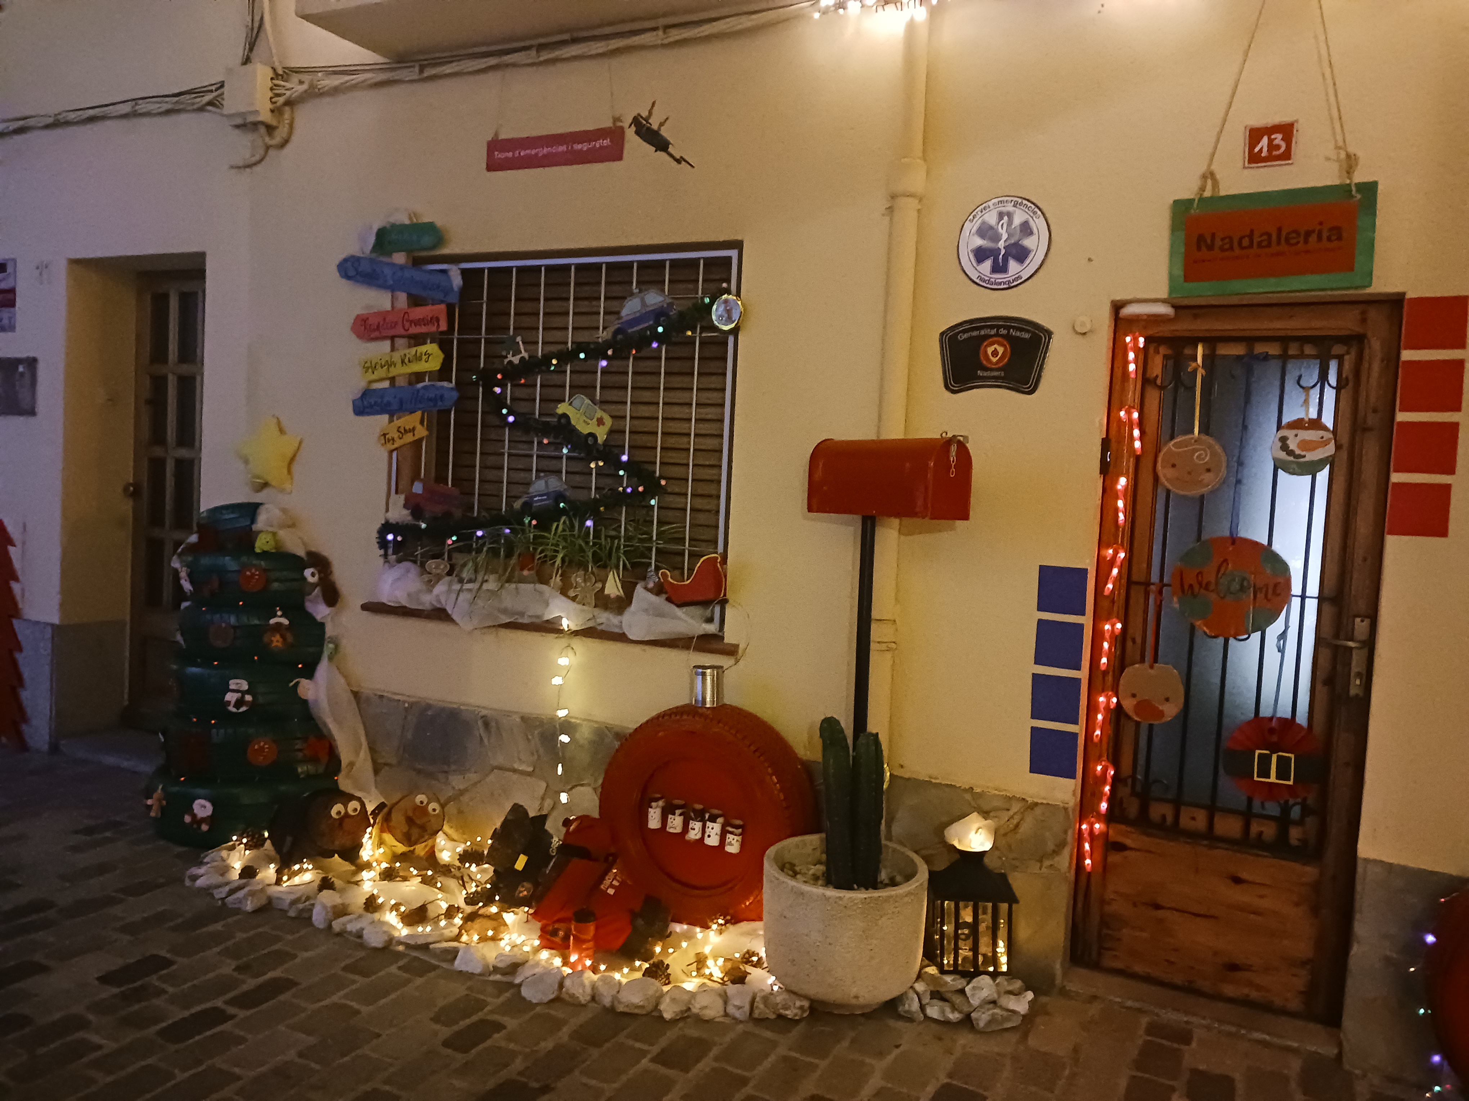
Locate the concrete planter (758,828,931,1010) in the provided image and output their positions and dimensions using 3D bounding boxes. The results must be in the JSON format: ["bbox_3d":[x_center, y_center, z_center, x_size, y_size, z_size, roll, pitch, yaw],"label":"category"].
[{"bbox_3d":[0.321,1.072,3.256,0.463,0.378,0.463,3,3,0],"label":"concrete planter"}]

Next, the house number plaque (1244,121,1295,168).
[{"bbox_3d":[1.473,-1.115,3.152,0.128,0.114,0.012,4,4,25],"label":"house number plaque"}]

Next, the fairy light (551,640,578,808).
[{"bbox_3d":[-0.624,0.622,4.164,0.095,0.620,0.045,4,4,26],"label":"fairy light"}]

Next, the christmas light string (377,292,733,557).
[{"bbox_3d":[-0.686,-0.411,4.019,1.489,0.978,0.090,4,4,27],"label":"christmas light string"}]

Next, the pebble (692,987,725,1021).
[{"bbox_3d":[-0.070,1.226,3.099,0.092,0.088,0.090,3,4,0],"label":"pebble"}]

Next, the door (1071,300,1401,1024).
[{"bbox_3d":[1.341,0.275,3.133,0.709,1.905,0.080,4,4,27],"label":"door"}]

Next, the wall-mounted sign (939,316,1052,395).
[{"bbox_3d":[0.782,-0.591,3.460,0.345,0.230,0.012,4,4,26],"label":"wall-mounted sign"}]

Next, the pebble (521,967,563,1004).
[{"bbox_3d":[-0.559,1.260,3.320,0.120,0.085,0.100,2,4,-9],"label":"pebble"}]

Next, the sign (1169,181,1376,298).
[{"bbox_3d":[1.416,-0.816,3.034,0.490,0.269,0.020,3,3,26],"label":"sign"}]

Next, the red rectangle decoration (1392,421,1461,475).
[{"bbox_3d":[1.718,-0.258,2.851,0.138,0.131,0.008,4,4,27],"label":"red rectangle decoration"}]

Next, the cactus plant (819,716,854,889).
[{"bbox_3d":[0.292,0.717,3.254,0.090,0.494,0.090,-2,3,6],"label":"cactus plant"}]

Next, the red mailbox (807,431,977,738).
[{"bbox_3d":[0.413,0.347,3.321,0.167,1.346,0.477,0,4,-39],"label":"red mailbox"}]

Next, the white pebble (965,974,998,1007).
[{"bbox_3d":[0.691,1.234,3.207,0.090,0.085,0.080,4,4,13],"label":"white pebble"}]

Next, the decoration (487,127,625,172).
[{"bbox_3d":[-0.628,-1.396,3.995,0.570,0.111,0.012,5,4,25],"label":"decoration"}]

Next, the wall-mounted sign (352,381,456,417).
[{"bbox_3d":[-1.226,-0.562,4.286,0.507,0.092,0.020,-1,2,26],"label":"wall-mounted sign"}]

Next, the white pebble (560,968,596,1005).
[{"bbox_3d":[-0.453,1.267,3.325,0.105,0.085,0.095,2,4,-7],"label":"white pebble"}]

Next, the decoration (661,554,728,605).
[{"bbox_3d":[-0.143,0.102,3.942,0.250,0.165,0.070,-8,-1,27],"label":"decoration"}]

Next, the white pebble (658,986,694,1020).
[{"bbox_3d":[-0.158,1.224,3.096,0.095,0.085,0.090,3,4,-2],"label":"white pebble"}]

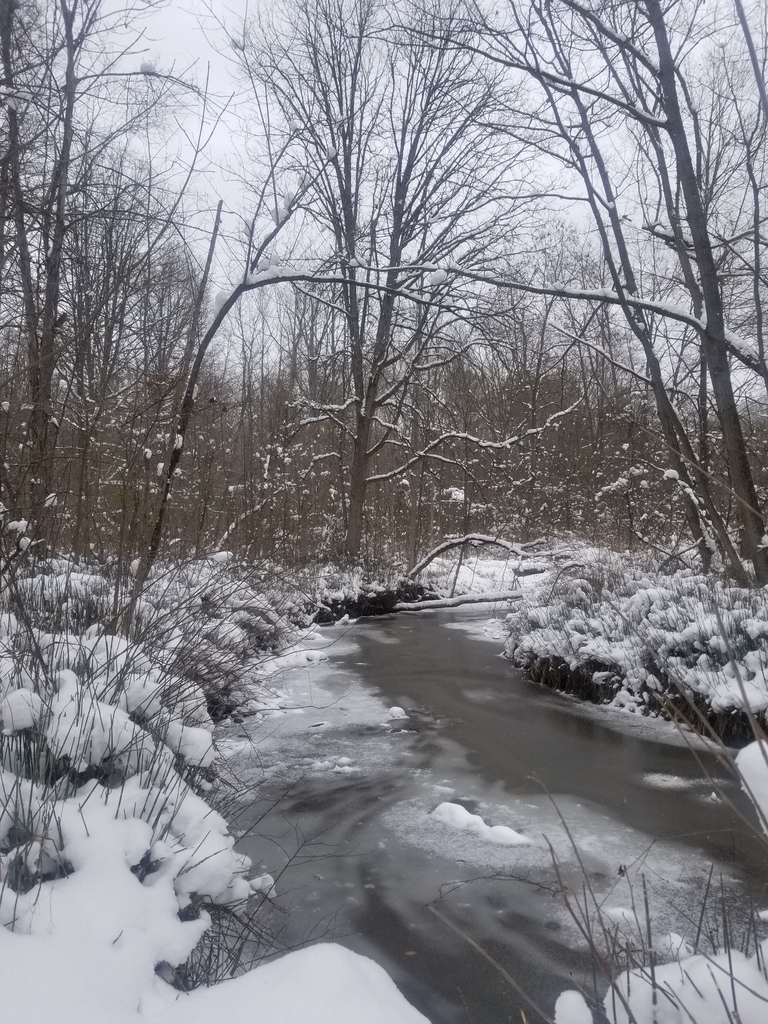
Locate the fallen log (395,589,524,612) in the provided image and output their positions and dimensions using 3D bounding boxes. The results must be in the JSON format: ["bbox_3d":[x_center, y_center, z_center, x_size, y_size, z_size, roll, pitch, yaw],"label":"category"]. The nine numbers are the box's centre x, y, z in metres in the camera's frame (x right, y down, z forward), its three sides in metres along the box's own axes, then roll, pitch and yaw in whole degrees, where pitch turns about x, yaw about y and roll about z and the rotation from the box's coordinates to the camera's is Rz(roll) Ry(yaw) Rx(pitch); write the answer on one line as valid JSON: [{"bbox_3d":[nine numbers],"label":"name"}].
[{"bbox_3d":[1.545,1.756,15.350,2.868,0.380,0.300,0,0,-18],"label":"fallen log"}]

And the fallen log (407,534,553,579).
[{"bbox_3d":[2.148,0.981,16.950,3.314,0.930,0.600,0,0,-12],"label":"fallen log"}]

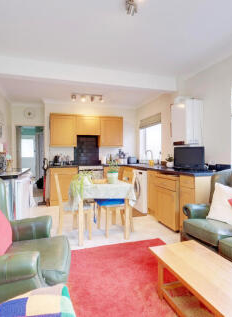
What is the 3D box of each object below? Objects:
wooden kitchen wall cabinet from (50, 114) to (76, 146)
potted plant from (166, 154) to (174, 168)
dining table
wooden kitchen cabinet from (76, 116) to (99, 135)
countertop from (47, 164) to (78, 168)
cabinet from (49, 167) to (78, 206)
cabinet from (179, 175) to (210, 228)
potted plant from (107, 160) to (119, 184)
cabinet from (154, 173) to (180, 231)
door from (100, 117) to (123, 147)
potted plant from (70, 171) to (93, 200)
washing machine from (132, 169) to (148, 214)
[{"bbox_3d":[-1.250,-0.674,4.772,0.600,0.750,0.050,-1,1,-18],"label":"wooden kitchen wall cabinet"},{"bbox_3d":[1.058,0.042,3.849,0.145,0.260,0.145,-1,2,-18],"label":"potted plant"},{"bbox_3d":[-0.227,0.713,2.850,0.770,0.760,0.750,-1,2,-18],"label":"dining table"},{"bbox_3d":[-0.691,-0.839,5.035,0.600,0.475,0.025,-1,1,-18],"label":"wooden kitchen cabinet"},{"bbox_3d":[-1.310,0.179,4.829,0.720,0.040,0.610,-1,1,-18],"label":"countertop"},{"bbox_3d":[-1.224,0.609,4.711,0.620,0.885,0.580,-1,2,-18],"label":"cabinet"},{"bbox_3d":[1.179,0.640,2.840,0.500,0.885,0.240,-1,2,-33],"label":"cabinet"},{"bbox_3d":[-0.055,0.184,2.751,0.150,0.320,0.150,-1,1,-18],"label":"potted plant"},{"bbox_3d":[1.067,0.631,3.212,0.580,0.885,0.650,-1,2,-18],"label":"cabinet"},{"bbox_3d":[-0.109,-0.679,5.060,0.597,0.747,0.040,-1,2,-18],"label":"door"},{"bbox_3d":[-0.446,0.333,2.552,0.265,0.335,0.250,-1,1,-18],"label":"potted plant"},{"bbox_3d":[0.695,0.634,4.168,0.570,0.840,0.600,-1,1,-18],"label":"washing machine"}]

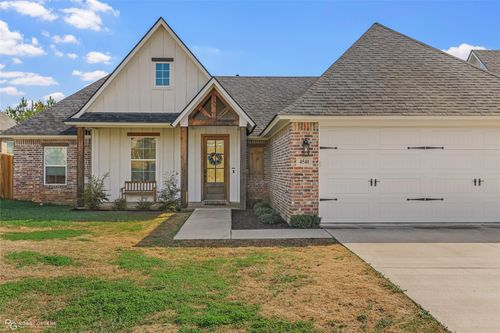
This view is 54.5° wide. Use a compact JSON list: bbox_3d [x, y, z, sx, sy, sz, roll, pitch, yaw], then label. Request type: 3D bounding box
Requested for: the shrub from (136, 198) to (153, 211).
[{"bbox_3d":[-3.540,1.270,16.300,0.540,0.420,0.520,0,0,-2],"label":"shrub"}]

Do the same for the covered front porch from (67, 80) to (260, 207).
[{"bbox_3d":[-3.020,-0.745,17.450,6.300,4.370,2.500,0,0,-2],"label":"covered front porch"}]

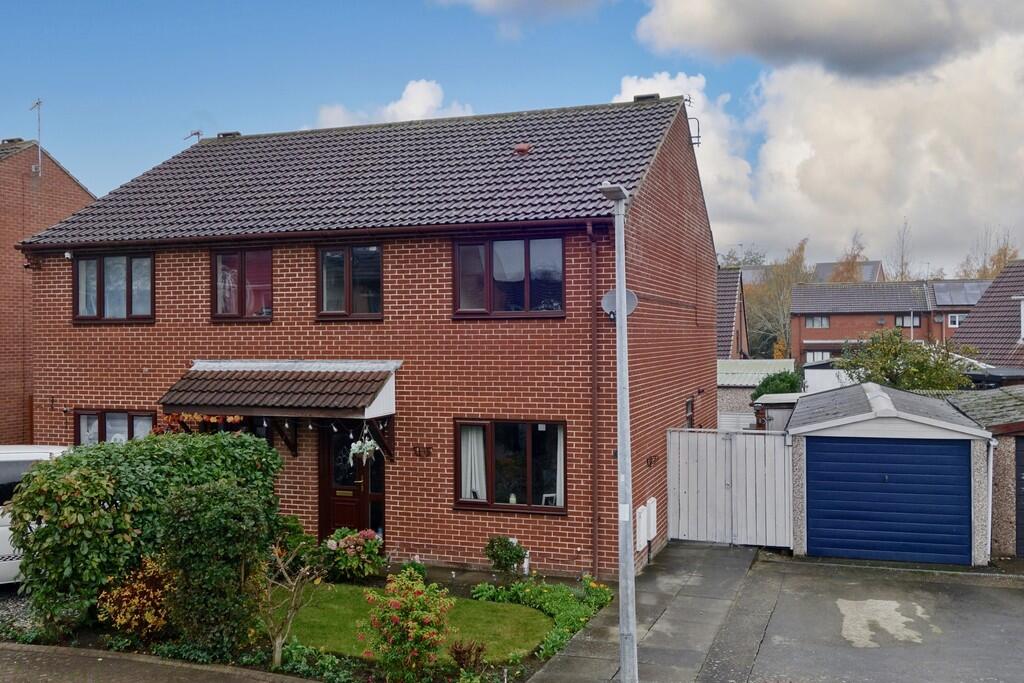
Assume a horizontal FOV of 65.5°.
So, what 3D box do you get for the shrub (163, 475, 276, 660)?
[{"bbox_3d":[-3.395,2.608,9.150,1.200,1.920,1.100,0,1,20],"label":"shrub"}]

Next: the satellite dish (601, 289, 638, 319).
[{"bbox_3d":[1.484,-0.523,11.100,0.510,0.450,0.360,0,0,22],"label":"satellite dish"}]

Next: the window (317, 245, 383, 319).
[{"bbox_3d":[-2.522,-0.919,12.440,1.140,1.180,0.120,0,0,18],"label":"window"}]

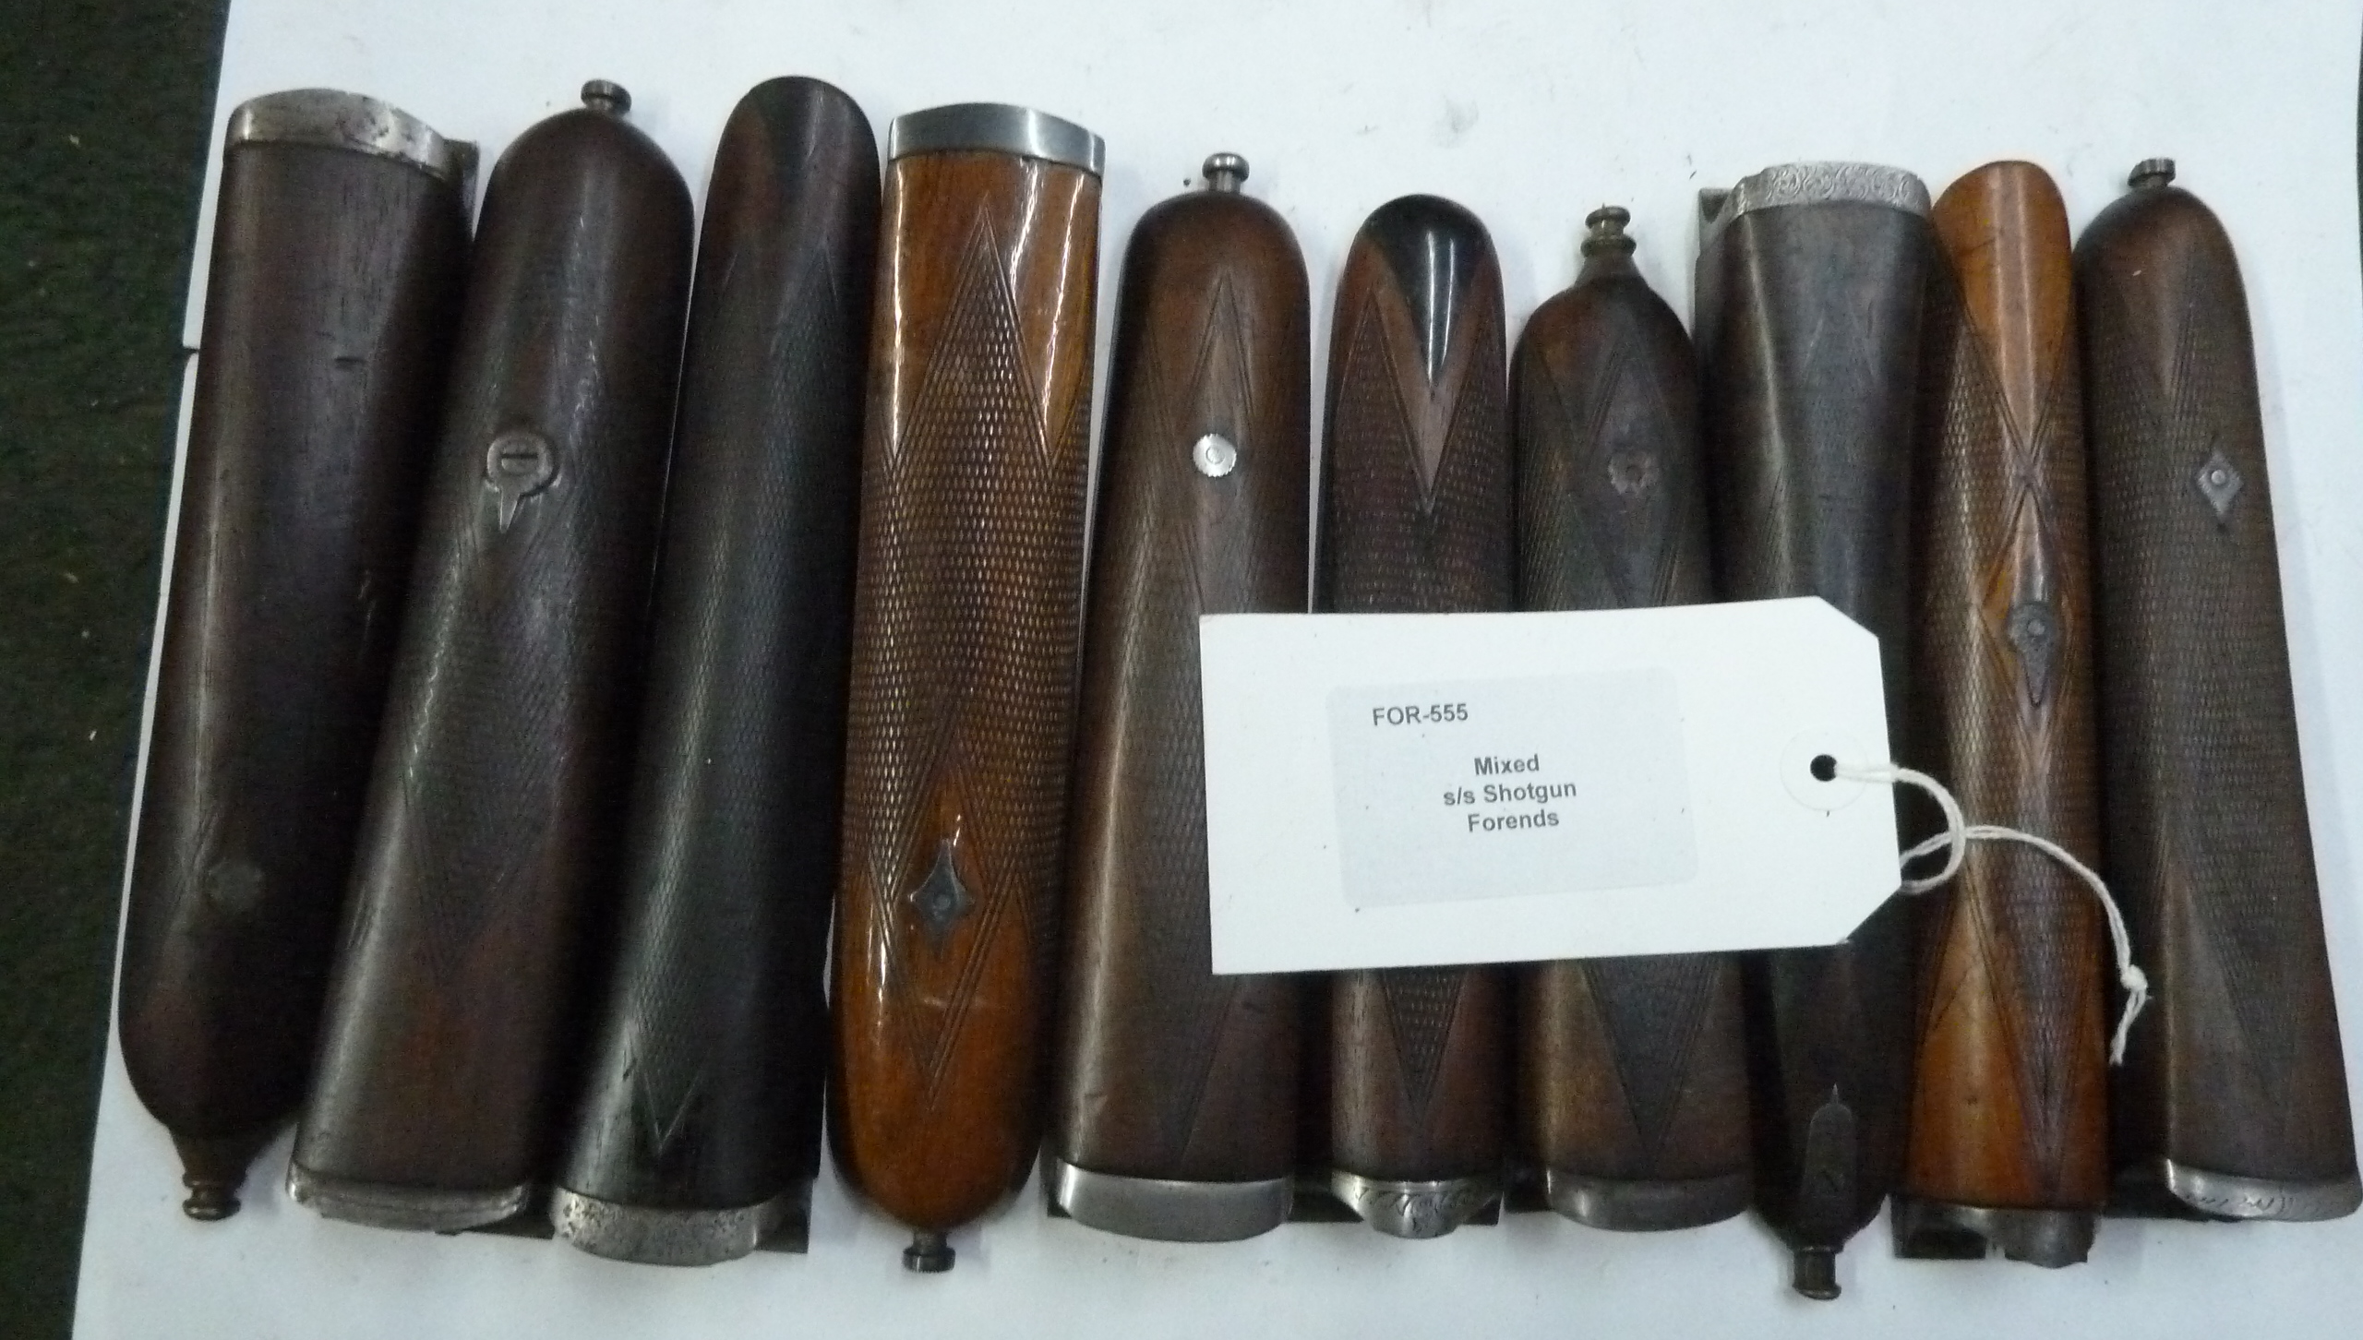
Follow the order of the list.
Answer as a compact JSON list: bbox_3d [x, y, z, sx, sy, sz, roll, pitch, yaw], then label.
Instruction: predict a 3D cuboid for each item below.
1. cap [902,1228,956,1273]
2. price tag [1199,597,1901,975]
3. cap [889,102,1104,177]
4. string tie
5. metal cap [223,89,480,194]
[{"bbox_3d":[-0.042,0.097,0.285,0.009,0.009,0.007,3,83,-6],"label":"cap"},{"bbox_3d":[0.064,0.018,0.292,0.120,0.003,0.060,-2,83,-6],"label":"price tag"},{"bbox_3d":[-0.033,-0.092,0.305,0.039,0.022,0.010,3,83,-6],"label":"cap"},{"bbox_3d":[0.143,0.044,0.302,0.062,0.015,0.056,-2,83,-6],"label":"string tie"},{"bbox_3d":[-0.145,-0.089,0.295,0.039,0.025,0.012,4,83,-6],"label":"metal cap"}]

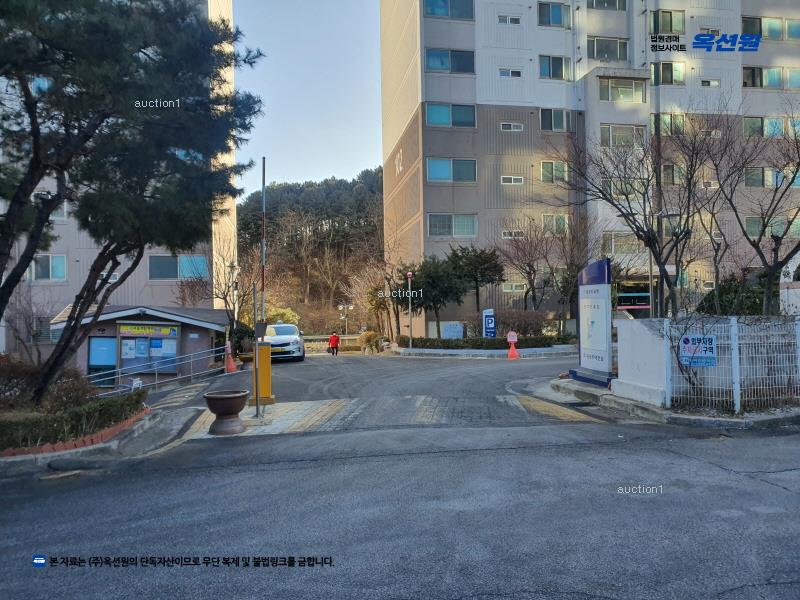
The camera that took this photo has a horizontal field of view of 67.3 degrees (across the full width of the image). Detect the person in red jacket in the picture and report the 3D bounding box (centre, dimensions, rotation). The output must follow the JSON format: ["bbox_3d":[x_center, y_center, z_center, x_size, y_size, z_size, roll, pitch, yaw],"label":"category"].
[{"bbox_3d":[-4.110,2.789,38.000,0.600,1.560,0.380,-1,0,-6],"label":"person in red jacket"}]

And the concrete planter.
[{"bbox_3d":[-2.285,1.500,7.950,0.610,0.520,0.610,-1,0,0],"label":"concrete planter"}]

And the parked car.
[{"bbox_3d":[-5.189,1.821,26.200,1.860,1.480,4.850,-1,0,-9],"label":"parked car"}]

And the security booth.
[{"bbox_3d":[-9.523,1.678,23.000,5.700,2.870,3.400,-1,0,-10],"label":"security booth"}]

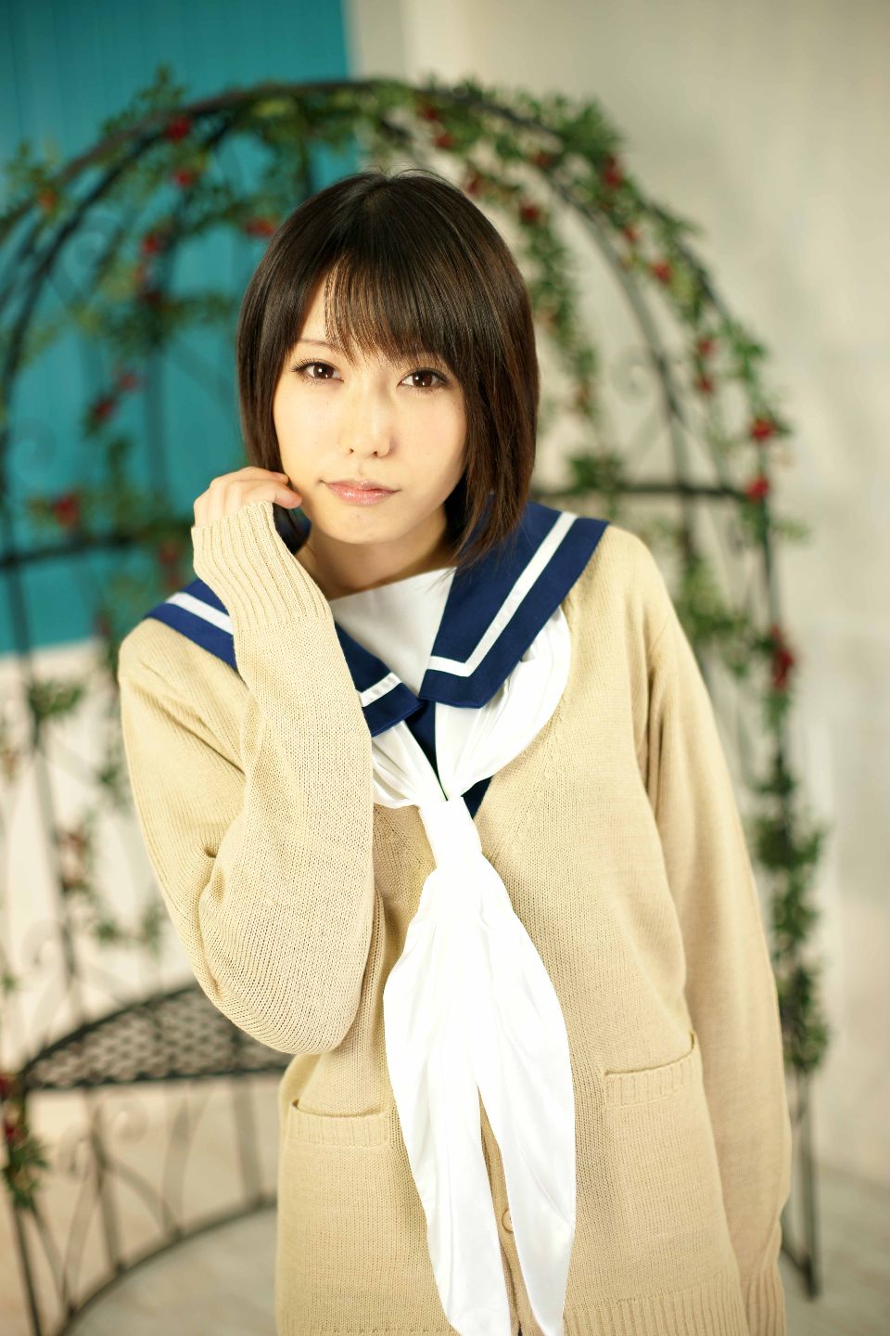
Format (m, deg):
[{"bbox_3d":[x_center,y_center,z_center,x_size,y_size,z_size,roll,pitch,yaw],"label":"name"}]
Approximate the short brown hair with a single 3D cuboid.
[{"bbox_3d":[-0.039,-0.197,1.220,0.200,0.260,0.225,3,15,2],"label":"short brown hair"}]

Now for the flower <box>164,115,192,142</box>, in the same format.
[{"bbox_3d":[-0.378,-0.761,2.620,0.037,0.037,0.034,-7,10,-6],"label":"flower"}]

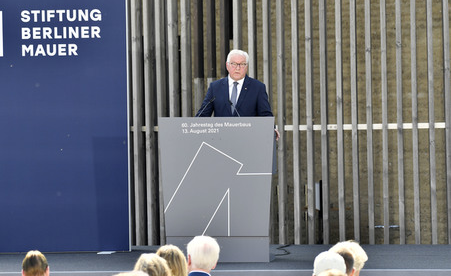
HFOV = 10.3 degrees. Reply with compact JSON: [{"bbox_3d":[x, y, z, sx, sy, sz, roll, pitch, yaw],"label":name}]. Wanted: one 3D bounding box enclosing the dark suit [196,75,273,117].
[{"bbox_3d":[0.093,-0.156,21.100,0.680,0.760,0.400,0,2,6],"label":"dark suit"}]

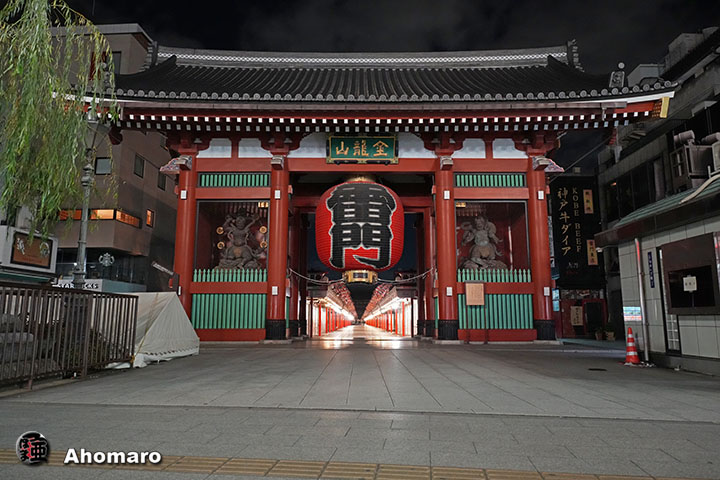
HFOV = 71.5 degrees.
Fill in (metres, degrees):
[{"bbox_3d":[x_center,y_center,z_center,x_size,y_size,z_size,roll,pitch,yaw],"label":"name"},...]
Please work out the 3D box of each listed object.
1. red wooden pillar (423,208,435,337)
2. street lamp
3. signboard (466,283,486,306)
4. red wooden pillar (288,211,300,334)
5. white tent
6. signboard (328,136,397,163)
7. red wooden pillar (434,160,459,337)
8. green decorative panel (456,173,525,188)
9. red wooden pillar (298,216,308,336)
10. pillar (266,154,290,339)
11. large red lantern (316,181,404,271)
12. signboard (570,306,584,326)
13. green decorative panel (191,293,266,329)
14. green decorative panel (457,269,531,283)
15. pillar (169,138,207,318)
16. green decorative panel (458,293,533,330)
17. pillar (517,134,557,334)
[{"bbox_3d":[2.811,1.199,19.197,0.600,4.999,0.600,0,-9,0],"label":"red wooden pillar"},{"bbox_3d":[-5.052,-0.130,9.123,0.660,4.623,0.660,0,-9,0],"label":"street lamp"},{"bbox_3d":[3.764,1.770,16.328,0.637,0.797,0.080,0,-9,0],"label":"signboard"},{"bbox_3d":[-2.652,1.238,19.191,0.600,4.919,0.600,0,-9,0],"label":"red wooden pillar"},{"bbox_3d":[-4.080,1.550,8.918,1.500,1.240,2.450,-2,-9,10],"label":"white tent"},{"bbox_3d":[0.089,-2.929,16.174,2.280,0.899,0.220,0,3,0],"label":"signboard"},{"bbox_3d":[2.966,0.233,17.087,0.630,6.227,0.630,0,-9,0],"label":"red wooden pillar"},{"bbox_3d":[4.324,-1.977,16.535,2.398,0.562,0.120,0,-9,0],"label":"green decorative panel"},{"bbox_3d":[-2.750,1.308,23.349,0.610,6.127,0.610,0,-9,0],"label":"red wooden pillar"},{"bbox_3d":[-2.798,0.233,17.087,0.630,6.227,0.630,0,-9,0],"label":"pillar"},{"bbox_3d":[0.019,-0.433,18.715,3.290,3.787,3.290,0,-9,0],"label":"large red lantern"},{"bbox_3d":[8.286,2.912,19.080,0.523,0.743,0.080,0,-9,0],"label":"signboard"},{"bbox_3d":[-4.372,2.373,16.686,2.536,1.183,0.100,0,-9,0],"label":"green decorative panel"},{"bbox_3d":[4.553,1.203,16.877,2.505,0.463,0.090,0,-9,0],"label":"green decorative panel"},{"bbox_3d":[-5.985,0.184,17.095,0.630,6.327,0.630,0,-9,0],"label":"pillar"},{"bbox_3d":[4.286,2.270,15.788,2.321,1.156,0.120,0,-9,0],"label":"green decorative panel"},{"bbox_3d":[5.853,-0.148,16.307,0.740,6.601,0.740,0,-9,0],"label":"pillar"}]

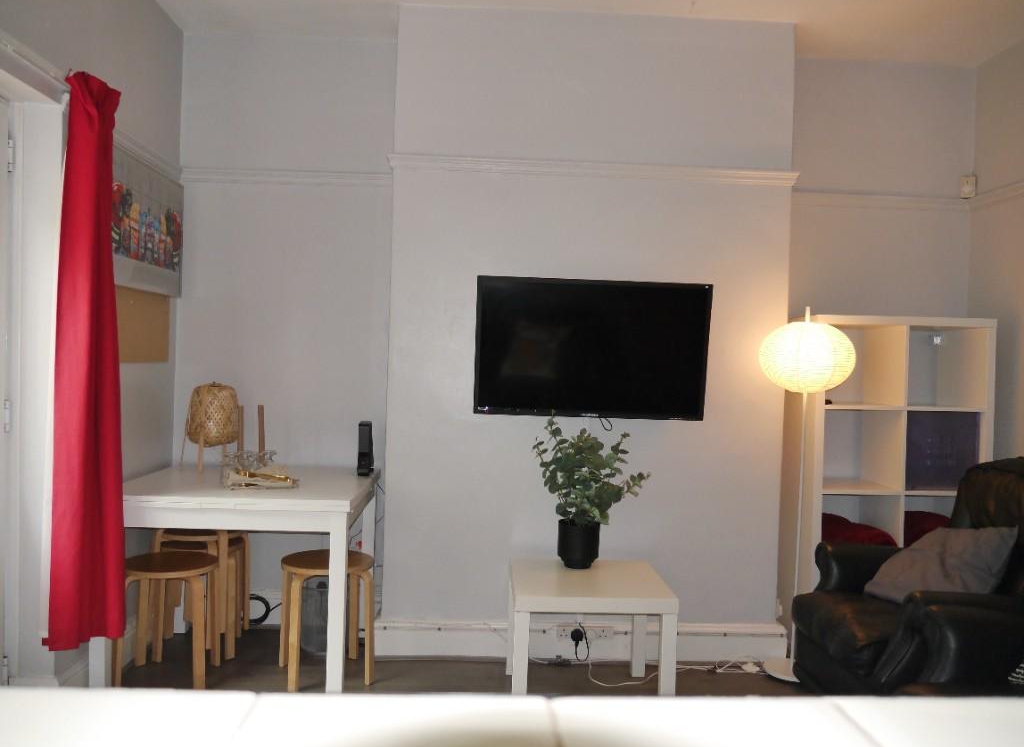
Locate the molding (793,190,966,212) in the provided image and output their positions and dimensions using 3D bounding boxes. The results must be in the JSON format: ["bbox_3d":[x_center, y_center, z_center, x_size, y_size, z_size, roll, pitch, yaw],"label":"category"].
[{"bbox_3d":[1.684,-0.804,3.877,0.957,0.062,0.030,2,1,-3],"label":"molding"}]

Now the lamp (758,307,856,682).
[{"bbox_3d":[1.149,0.476,3.305,0.380,1.487,0.380,2,1,-3],"label":"lamp"}]

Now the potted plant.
[{"bbox_3d":[0.308,0.452,3.194,0.452,0.589,0.380,2,1,-3],"label":"potted plant"}]

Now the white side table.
[{"bbox_3d":[0.271,0.972,3.046,0.550,0.450,0.550,2,1,-2],"label":"white side table"}]

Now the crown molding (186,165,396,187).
[{"bbox_3d":[-1.000,-0.879,3.746,0.993,0.062,0.030,2,1,-3],"label":"crown molding"}]

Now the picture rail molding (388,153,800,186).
[{"bbox_3d":[0.347,-0.840,3.433,1.724,0.058,0.030,2,1,-3],"label":"picture rail molding"}]

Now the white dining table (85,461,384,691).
[{"bbox_3d":[-1.042,0.790,3.267,0.912,0.735,0.840,2,1,-3],"label":"white dining table"}]

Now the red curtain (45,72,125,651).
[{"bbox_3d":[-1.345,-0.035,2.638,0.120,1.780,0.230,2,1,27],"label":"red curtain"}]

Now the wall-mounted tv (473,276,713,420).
[{"bbox_3d":[0.322,-0.101,3.338,0.930,0.550,0.070,2,9,-3],"label":"wall-mounted tv"}]

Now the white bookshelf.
[{"bbox_3d":[1.619,0.494,3.652,0.770,1.470,0.390,2,1,-3],"label":"white bookshelf"}]

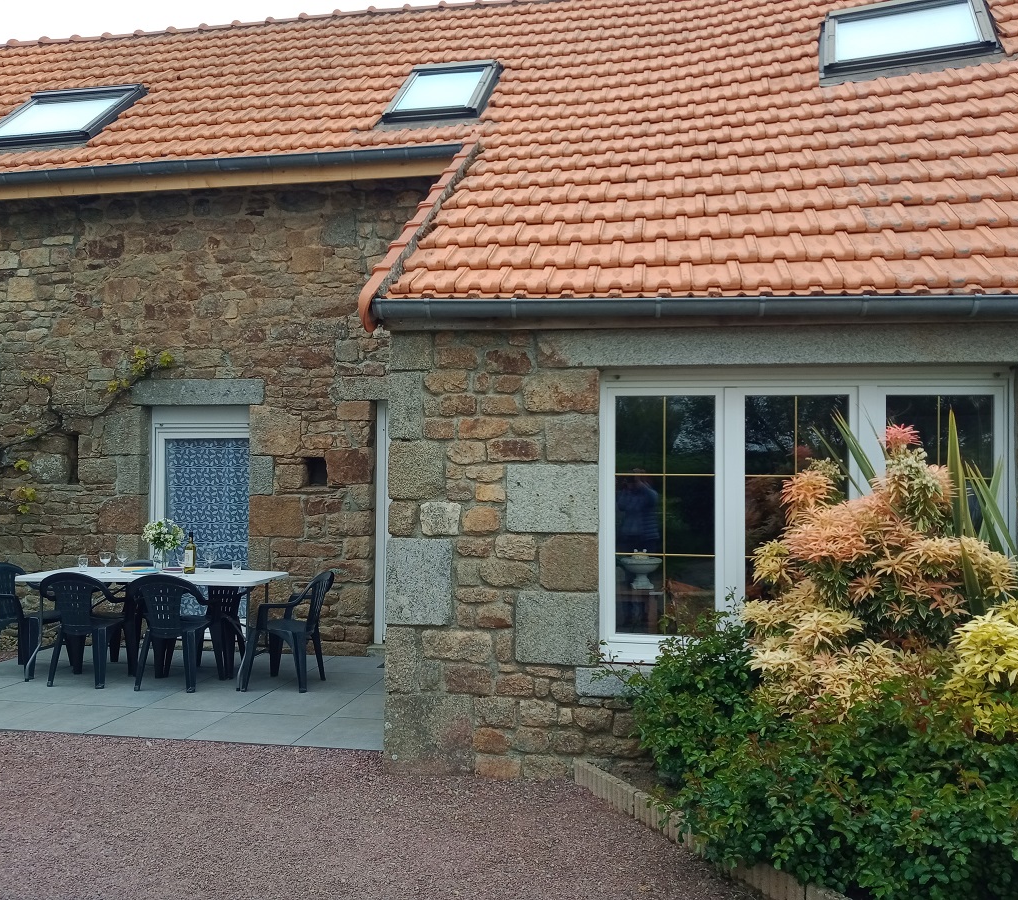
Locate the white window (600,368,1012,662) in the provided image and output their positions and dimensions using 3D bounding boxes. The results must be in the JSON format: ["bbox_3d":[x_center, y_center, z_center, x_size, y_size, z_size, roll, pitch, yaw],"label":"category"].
[{"bbox_3d":[1.440,0.327,4.617,1.965,1.460,0.090,0,-2,7],"label":"white window"}]

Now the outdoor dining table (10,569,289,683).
[{"bbox_3d":[-2.552,1.273,6.795,1.790,0.735,0.745,0,-2,9],"label":"outdoor dining table"}]

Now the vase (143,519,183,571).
[{"bbox_3d":[-2.608,0.714,7.064,0.290,0.375,0.280,0,-2,9],"label":"vase"}]

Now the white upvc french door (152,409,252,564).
[{"bbox_3d":[-2.599,0.631,8.064,1.000,2.030,0.090,0,-2,8],"label":"white upvc french door"}]

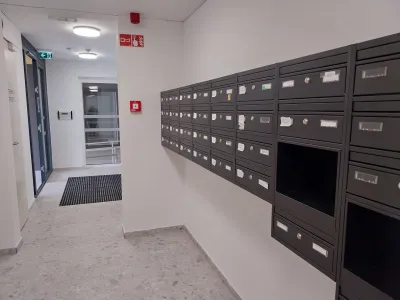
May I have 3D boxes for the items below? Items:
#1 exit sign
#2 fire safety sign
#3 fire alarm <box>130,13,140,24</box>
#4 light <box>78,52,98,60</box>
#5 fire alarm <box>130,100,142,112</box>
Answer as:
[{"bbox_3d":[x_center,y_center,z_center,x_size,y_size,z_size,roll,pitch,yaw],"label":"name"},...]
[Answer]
[{"bbox_3d":[-3.174,-1.961,6.208,0.260,0.180,0.040,-3,8,-19],"label":"exit sign"},{"bbox_3d":[-0.739,-1.191,3.283,0.255,0.125,0.010,-3,8,-19],"label":"fire safety sign"},{"bbox_3d":[-0.682,-1.390,3.178,0.097,0.083,0.097,-3,8,-19],"label":"fire alarm"},{"bbox_3d":[-2.479,-2.076,6.671,0.390,0.075,0.390,-3,8,-19],"label":"light"},{"bbox_3d":[-0.718,-0.484,3.365,0.117,0.117,0.045,-3,8,-19],"label":"fire alarm"}]

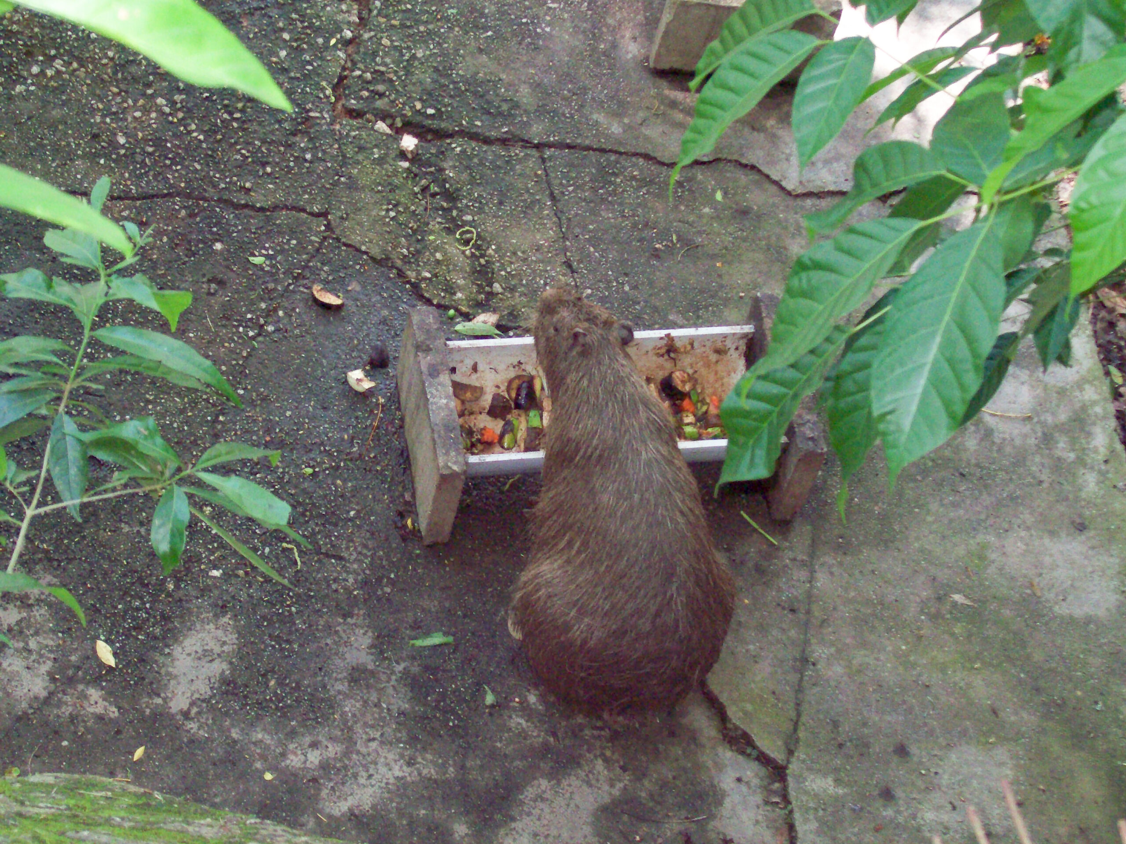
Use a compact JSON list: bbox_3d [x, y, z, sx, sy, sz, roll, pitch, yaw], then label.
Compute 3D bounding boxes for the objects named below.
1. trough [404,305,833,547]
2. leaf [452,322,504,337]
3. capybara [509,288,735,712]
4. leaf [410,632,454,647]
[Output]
[{"bbox_3d":[0.087,-0.012,4.693,0.786,0.257,0.400,-3,57,-14],"label":"trough"},{"bbox_3d":[-0.186,-0.201,4.916,0.108,0.011,0.028,9,55,-5],"label":"leaf"},{"bbox_3d":[0.088,0.119,4.489,0.434,0.482,0.869,-3,57,-13],"label":"capybara"},{"bbox_3d":[-0.256,0.430,4.471,0.090,0.013,0.023,-6,58,-15],"label":"leaf"}]

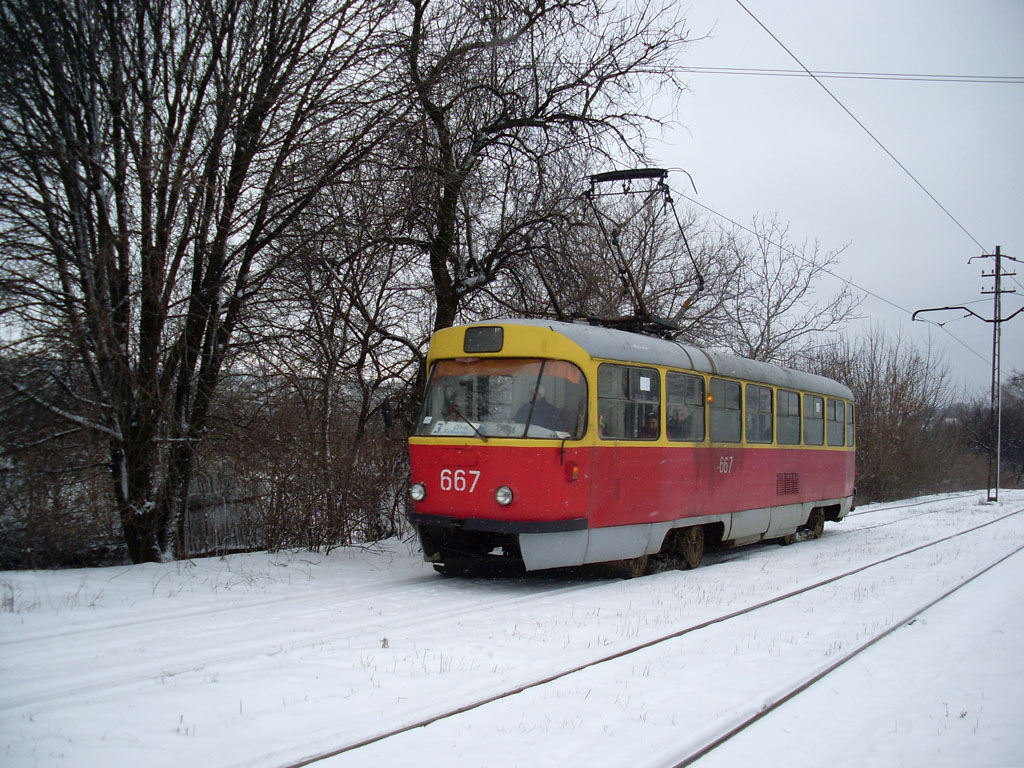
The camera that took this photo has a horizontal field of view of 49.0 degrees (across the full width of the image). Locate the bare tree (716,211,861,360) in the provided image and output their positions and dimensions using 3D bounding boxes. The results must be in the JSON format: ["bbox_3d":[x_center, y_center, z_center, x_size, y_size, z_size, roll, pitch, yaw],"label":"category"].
[{"bbox_3d":[9.400,-0.900,38.000,5.300,9.700,5.000,0,-3,13],"label":"bare tree"}]

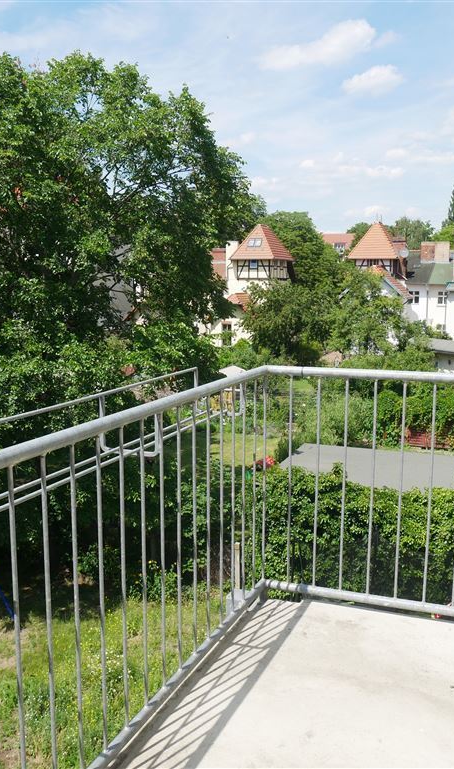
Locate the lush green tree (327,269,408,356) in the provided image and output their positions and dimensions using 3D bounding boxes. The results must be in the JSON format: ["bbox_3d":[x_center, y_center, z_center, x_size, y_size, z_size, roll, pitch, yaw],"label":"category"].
[{"bbox_3d":[10.474,-4.914,52.869,5.955,7.275,5.800,2,9,11],"label":"lush green tree"}]

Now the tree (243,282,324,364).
[{"bbox_3d":[4.226,-4.430,52.948,5.963,6.254,5.800,1,9,4],"label":"tree"}]

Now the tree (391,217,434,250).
[{"bbox_3d":[26.069,-16.143,100.702,7.000,14.815,7.000,2,9,14],"label":"tree"}]

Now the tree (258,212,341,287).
[{"bbox_3d":[7.690,-11.893,77.084,9.116,13.579,8.800,1,9,6],"label":"tree"}]

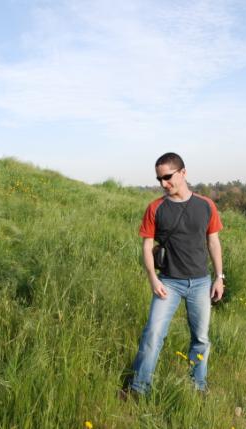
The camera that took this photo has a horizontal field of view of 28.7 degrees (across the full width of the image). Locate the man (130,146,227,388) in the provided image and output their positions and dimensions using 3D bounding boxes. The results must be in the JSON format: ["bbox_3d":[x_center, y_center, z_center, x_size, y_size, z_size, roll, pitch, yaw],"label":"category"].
[{"bbox_3d":[0.345,0.435,3.280,0.640,1.700,0.420,0,4,7],"label":"man"}]

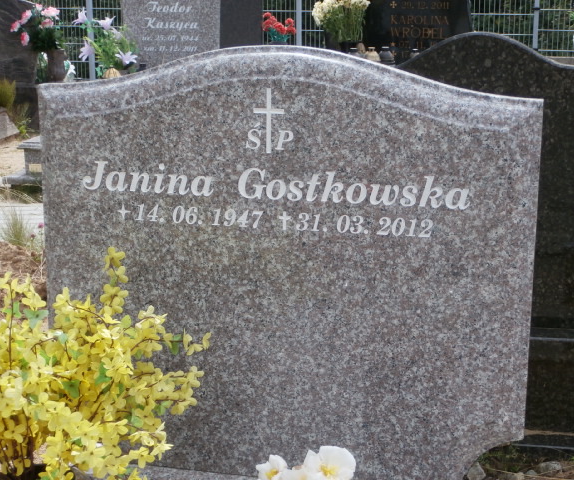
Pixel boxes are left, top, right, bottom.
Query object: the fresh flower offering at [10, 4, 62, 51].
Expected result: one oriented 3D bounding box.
[{"bbox_3d":[-2.061,-1.730,10.300,0.420,0.390,0.360,4,15,14],"label":"fresh flower offering"}]

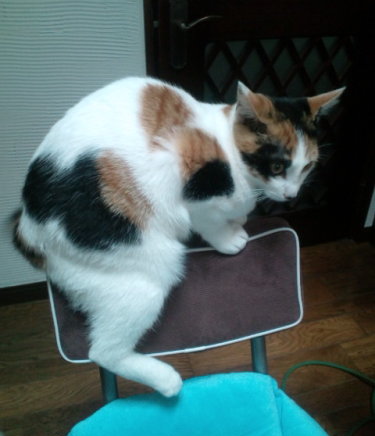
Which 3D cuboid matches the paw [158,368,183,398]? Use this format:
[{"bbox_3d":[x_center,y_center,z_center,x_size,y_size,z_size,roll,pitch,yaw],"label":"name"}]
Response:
[{"bbox_3d":[-0.023,0.227,0.555,0.038,0.028,0.032,18,34,9],"label":"paw"}]

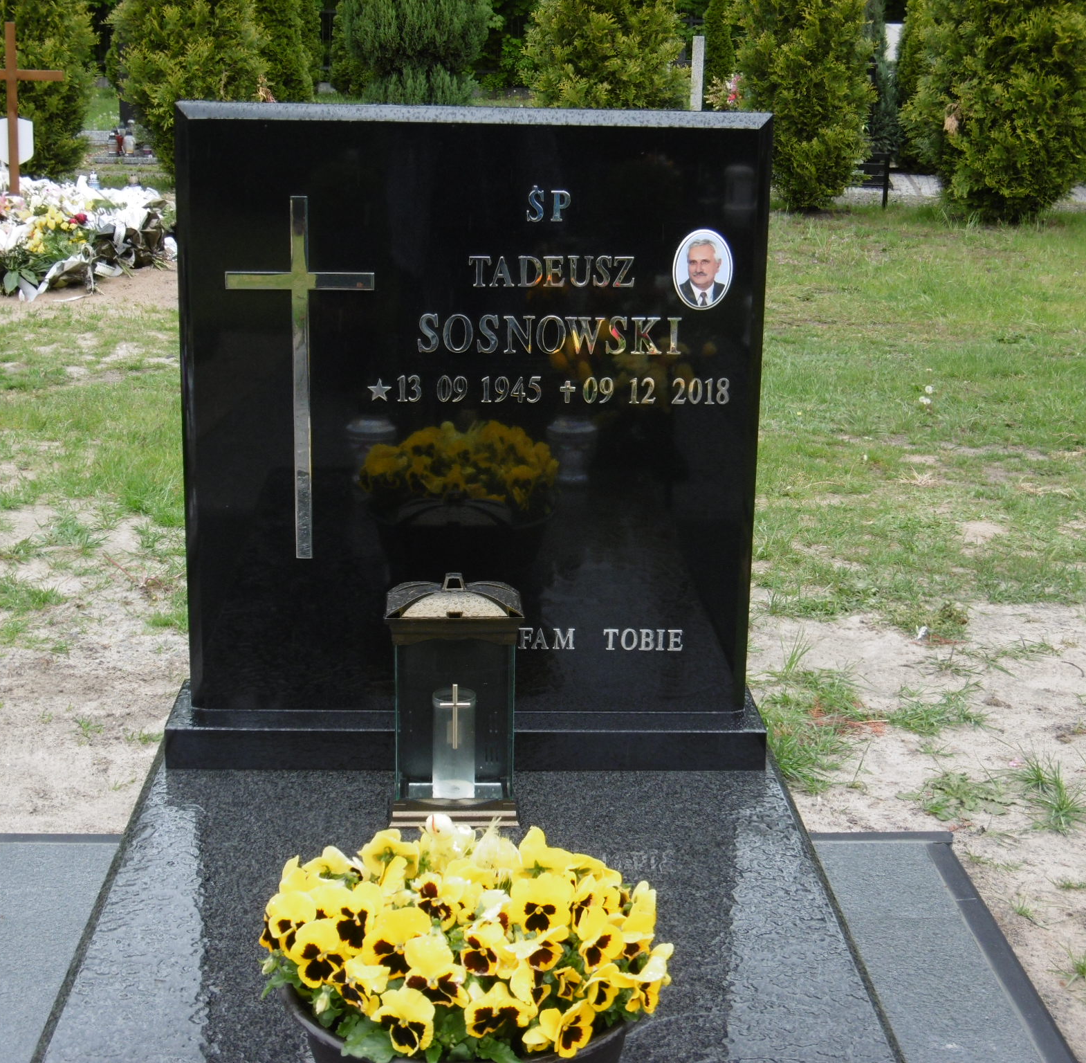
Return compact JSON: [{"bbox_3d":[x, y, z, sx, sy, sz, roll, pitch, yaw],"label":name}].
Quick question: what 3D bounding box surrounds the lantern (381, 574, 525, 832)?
[{"bbox_3d":[-0.114,0.205,2.704,0.172,0.312,0.167,0,14,-4],"label":"lantern"}]

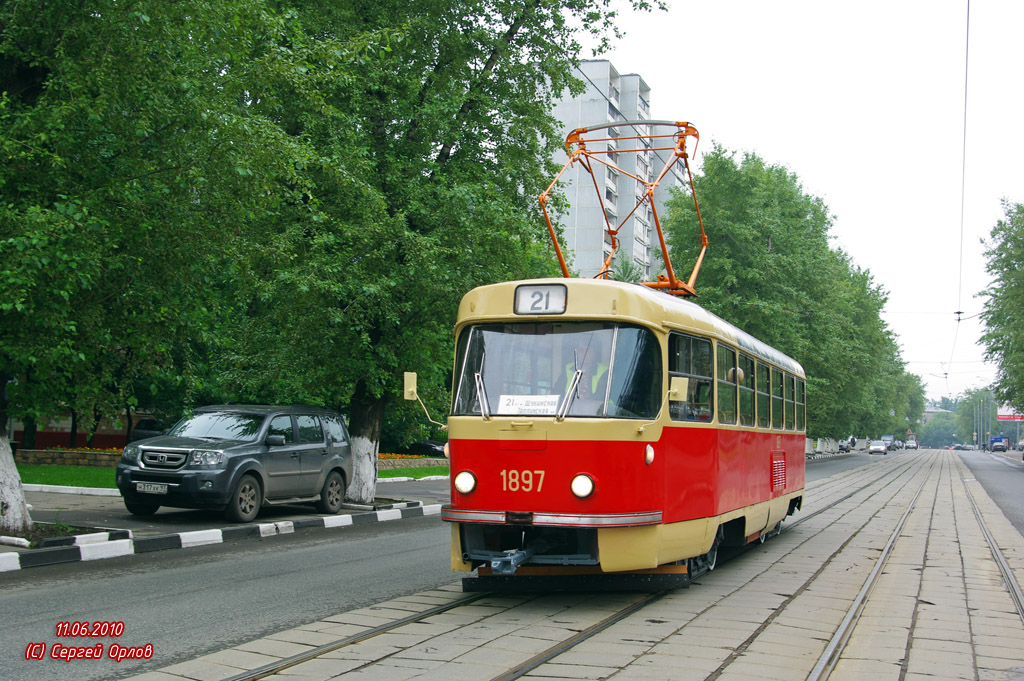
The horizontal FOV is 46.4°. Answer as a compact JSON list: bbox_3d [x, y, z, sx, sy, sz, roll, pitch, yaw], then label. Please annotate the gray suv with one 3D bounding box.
[{"bbox_3d":[-4.357,1.952,19.730,1.980,1.820,4.830,0,-5,20],"label":"gray suv"}]

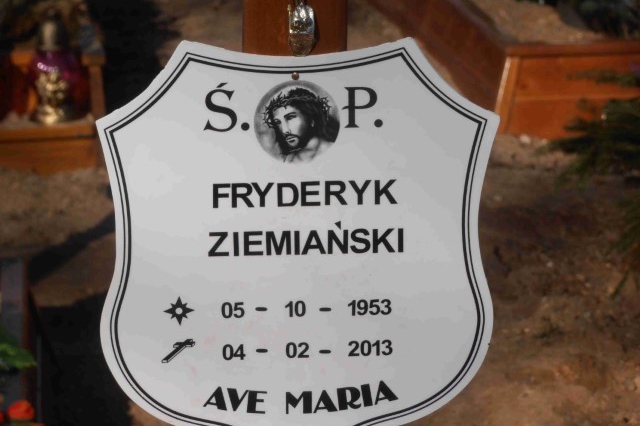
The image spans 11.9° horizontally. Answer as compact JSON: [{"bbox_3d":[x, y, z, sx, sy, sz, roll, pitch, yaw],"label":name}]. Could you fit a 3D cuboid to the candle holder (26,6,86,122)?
[{"bbox_3d":[-0.611,-0.344,7.100,0.125,0.260,0.125,1,14,6],"label":"candle holder"}]

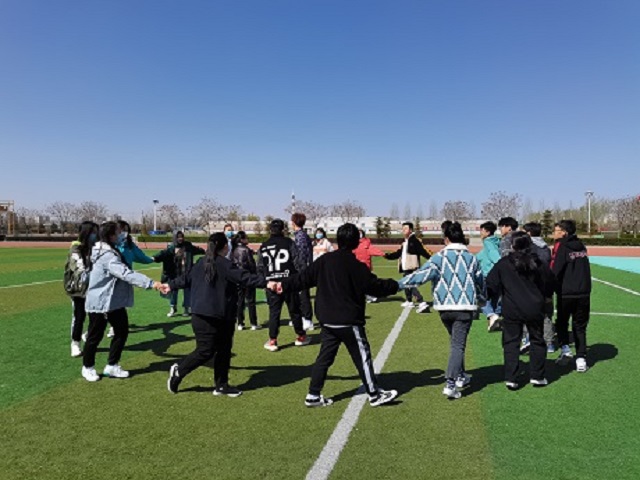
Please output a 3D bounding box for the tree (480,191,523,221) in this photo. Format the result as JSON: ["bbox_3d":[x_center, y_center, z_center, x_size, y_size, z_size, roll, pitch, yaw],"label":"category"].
[{"bbox_3d":[29.451,-4.422,78.000,6.815,7.221,6.474,0,2,0],"label":"tree"}]

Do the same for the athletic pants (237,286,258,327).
[{"bbox_3d":[-1.192,0.986,7.900,0.400,0.880,0.300,1,2,30],"label":"athletic pants"}]

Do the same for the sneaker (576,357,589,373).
[{"bbox_3d":[3.042,1.434,5.599,0.110,0.130,0.280,1,1,26],"label":"sneaker"}]

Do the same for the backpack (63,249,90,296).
[{"bbox_3d":[-3.191,0.432,6.300,0.220,0.520,0.330,-1,2,-41],"label":"backpack"}]

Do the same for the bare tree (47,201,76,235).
[{"bbox_3d":[-46.239,-3.685,85.929,4.900,6.700,4.900,0,1,0],"label":"bare tree"}]

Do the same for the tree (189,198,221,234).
[{"bbox_3d":[-19.055,-4.036,80.000,5.658,6.407,5.375,0,2,0],"label":"tree"}]

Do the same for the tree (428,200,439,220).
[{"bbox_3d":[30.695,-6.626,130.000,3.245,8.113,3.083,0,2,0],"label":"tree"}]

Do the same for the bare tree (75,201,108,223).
[{"bbox_3d":[-39.454,-3.971,83.000,5.871,5.698,5.577,0,2,0],"label":"bare tree"}]

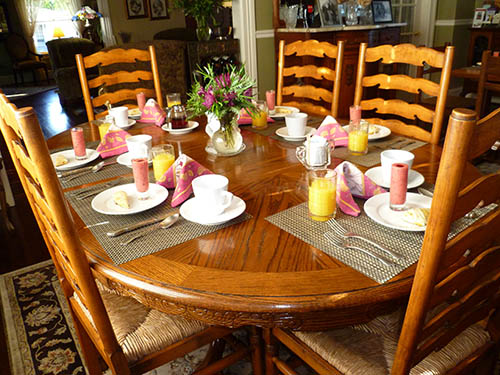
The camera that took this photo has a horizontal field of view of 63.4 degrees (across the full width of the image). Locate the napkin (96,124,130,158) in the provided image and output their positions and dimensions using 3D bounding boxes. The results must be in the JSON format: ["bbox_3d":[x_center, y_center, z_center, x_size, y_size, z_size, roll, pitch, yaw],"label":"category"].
[{"bbox_3d":[-0.501,-0.194,1.544,0.190,0.108,0.155,-23,31,-37],"label":"napkin"}]

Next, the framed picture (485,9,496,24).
[{"bbox_3d":[2.329,-1.651,3.900,0.110,0.155,0.030,3,25,13],"label":"framed picture"}]

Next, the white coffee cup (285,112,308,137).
[{"bbox_3d":[0.177,-0.247,1.591,0.090,0.074,0.115,-18,28,-30],"label":"white coffee cup"}]

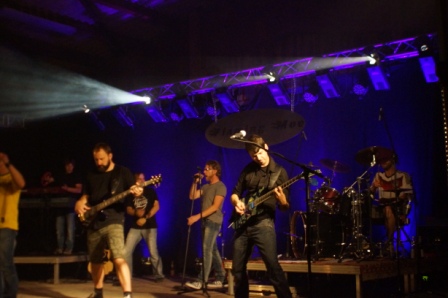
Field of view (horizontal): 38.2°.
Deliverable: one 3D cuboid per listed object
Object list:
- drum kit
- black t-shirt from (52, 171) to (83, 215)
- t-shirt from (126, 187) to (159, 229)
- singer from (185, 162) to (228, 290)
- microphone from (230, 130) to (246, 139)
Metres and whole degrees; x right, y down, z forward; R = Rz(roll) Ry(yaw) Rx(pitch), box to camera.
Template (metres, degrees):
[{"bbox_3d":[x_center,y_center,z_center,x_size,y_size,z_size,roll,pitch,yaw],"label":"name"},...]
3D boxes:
[{"bbox_3d":[1.560,0.689,8.100,1.300,1.360,1.500,3,-8,-23],"label":"drum kit"},{"bbox_3d":[-2.735,0.760,11.300,0.500,0.740,0.300,-2,-8,18],"label":"black t-shirt"},{"bbox_3d":[-1.301,0.923,10.200,0.520,0.660,0.300,-2,-7,12],"label":"t-shirt"},{"bbox_3d":[-0.255,1.053,8.900,0.550,1.740,0.500,2,-8,-17],"label":"singer"},{"bbox_3d":[0.132,-0.130,5.900,0.165,0.052,0.052,-18,2,-28],"label":"microphone"}]

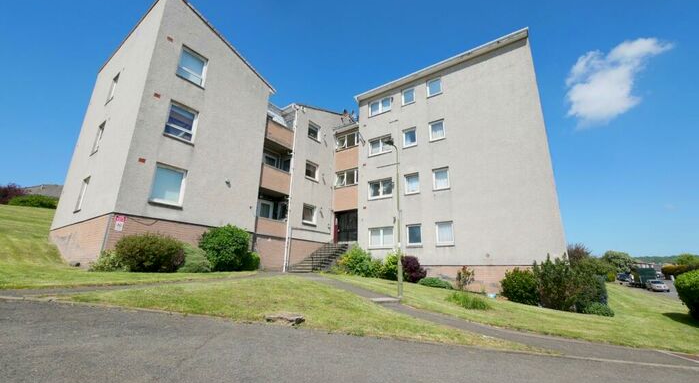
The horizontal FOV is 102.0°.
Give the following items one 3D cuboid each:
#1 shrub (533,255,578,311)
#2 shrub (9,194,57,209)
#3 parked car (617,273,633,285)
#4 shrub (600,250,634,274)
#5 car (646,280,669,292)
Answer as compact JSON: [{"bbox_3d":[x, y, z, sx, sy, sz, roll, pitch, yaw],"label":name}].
[{"bbox_3d":[7.109,3.165,9.783,1.250,1.800,1.200,-10,-19,34],"label":"shrub"},{"bbox_3d":[-30.522,0.948,27.359,1.900,1.400,3.400,-12,-20,39],"label":"shrub"},{"bbox_3d":[48.338,15.451,49.655,1.800,1.650,4.400,-12,-20,40],"label":"parked car"},{"bbox_3d":[48.675,13.651,51.268,4.100,5.200,3.900,-13,-21,41],"label":"shrub"},{"bbox_3d":[42.779,13.132,39.215,1.750,1.470,4.300,-12,-20,40],"label":"car"}]

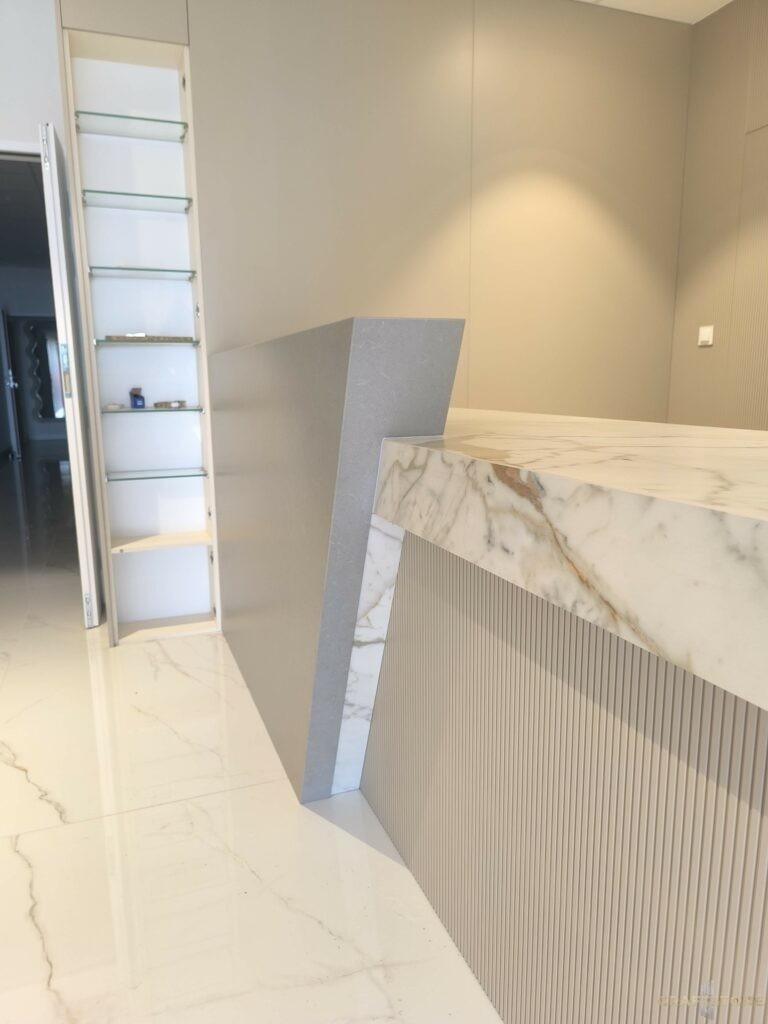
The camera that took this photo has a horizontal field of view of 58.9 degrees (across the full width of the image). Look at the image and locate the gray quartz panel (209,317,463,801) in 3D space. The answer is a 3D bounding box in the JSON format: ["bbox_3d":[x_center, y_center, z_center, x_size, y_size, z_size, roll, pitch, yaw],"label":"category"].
[{"bbox_3d":[-0.269,0.103,1.954,0.177,1.128,1.787,-5,12,-20],"label":"gray quartz panel"}]

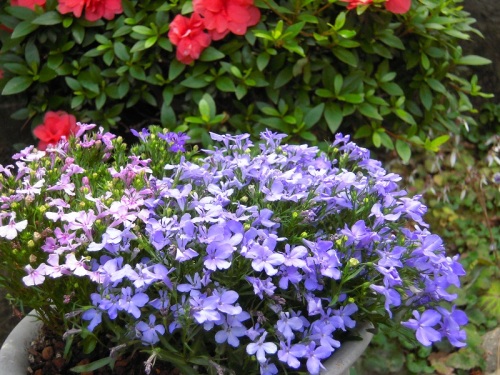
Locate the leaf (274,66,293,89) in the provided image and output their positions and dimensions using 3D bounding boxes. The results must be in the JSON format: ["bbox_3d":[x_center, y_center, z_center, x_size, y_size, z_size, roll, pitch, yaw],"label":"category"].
[{"bbox_3d":[0.043,-0.137,1.060,0.016,0.007,0.037,35,74,19],"label":"leaf"}]

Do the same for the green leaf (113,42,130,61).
[{"bbox_3d":[-0.150,-0.160,1.000,0.014,0.006,0.034,-34,65,-18],"label":"green leaf"}]

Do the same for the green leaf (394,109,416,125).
[{"bbox_3d":[0.179,-0.081,0.980,0.030,0.006,0.011,39,67,20],"label":"green leaf"}]

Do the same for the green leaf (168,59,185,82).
[{"bbox_3d":[-0.091,-0.144,1.040,0.017,0.032,0.007,29,-10,12],"label":"green leaf"}]

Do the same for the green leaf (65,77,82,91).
[{"bbox_3d":[-0.207,-0.122,1.000,0.029,0.006,0.013,37,58,16],"label":"green leaf"}]

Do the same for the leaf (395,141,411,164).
[{"bbox_3d":[0.175,-0.041,0.980,0.016,0.006,0.028,-17,73,-14],"label":"leaf"}]

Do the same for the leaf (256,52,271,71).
[{"bbox_3d":[0.018,-0.150,1.020,0.014,0.006,0.028,17,61,9],"label":"leaf"}]

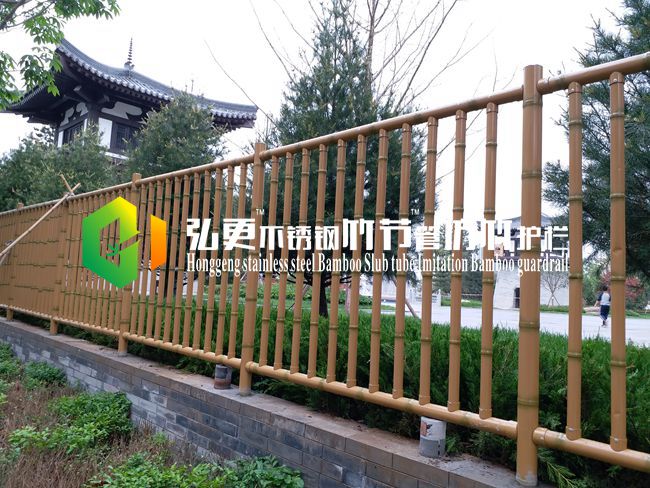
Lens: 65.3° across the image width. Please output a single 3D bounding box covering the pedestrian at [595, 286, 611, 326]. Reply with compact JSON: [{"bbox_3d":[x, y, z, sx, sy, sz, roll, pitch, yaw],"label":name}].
[{"bbox_3d":[11.182,2.506,20.336,0.580,1.680,0.420,1,-5,25],"label":"pedestrian"}]

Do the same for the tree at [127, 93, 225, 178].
[{"bbox_3d":[-3.017,-0.677,9.824,2.200,4.600,2.200,3,-4,0],"label":"tree"}]

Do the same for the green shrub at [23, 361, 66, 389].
[{"bbox_3d":[-2.790,1.285,5.062,0.330,0.220,0.380,7,-6,-44],"label":"green shrub"}]

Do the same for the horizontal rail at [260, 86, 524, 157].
[{"bbox_3d":[0.220,-0.645,2.891,0.060,0.060,1.860,7,-6,-44],"label":"horizontal rail"}]

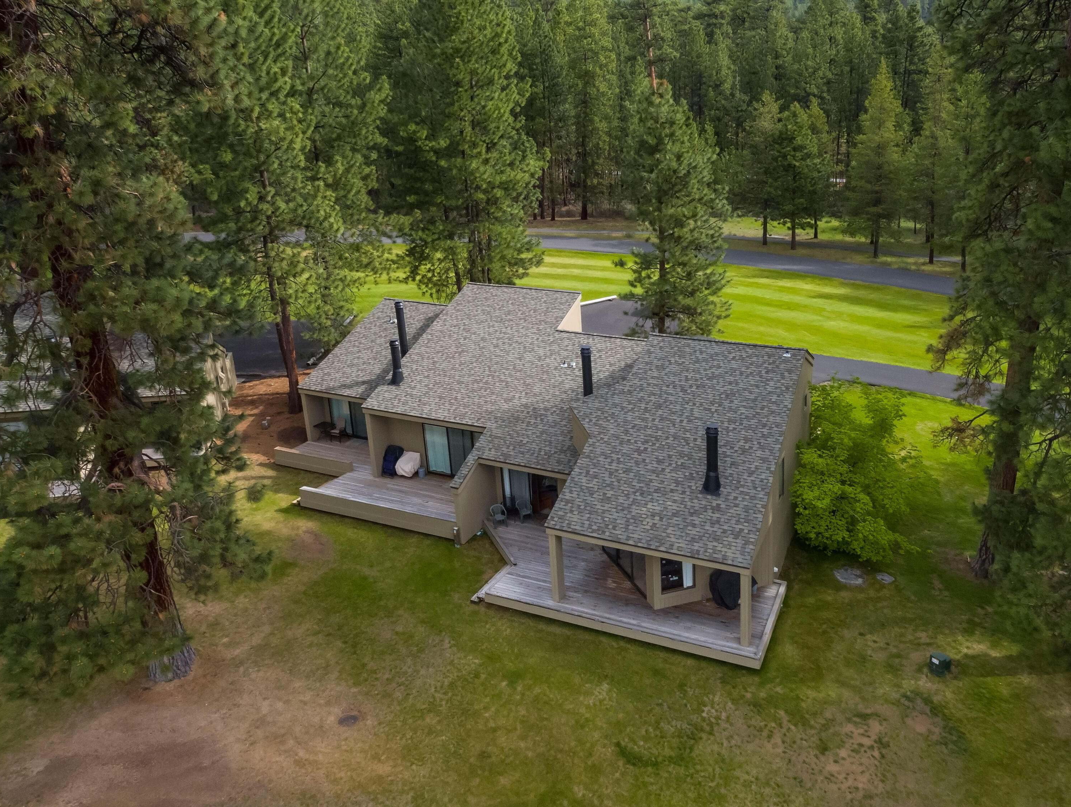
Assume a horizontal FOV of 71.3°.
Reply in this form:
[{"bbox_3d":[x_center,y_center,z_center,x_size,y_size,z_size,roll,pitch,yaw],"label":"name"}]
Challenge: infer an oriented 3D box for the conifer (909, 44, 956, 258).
[{"bbox_3d":[37.913,-23.114,71.188,5.000,19.540,5.000,7,22,26],"label":"conifer"}]

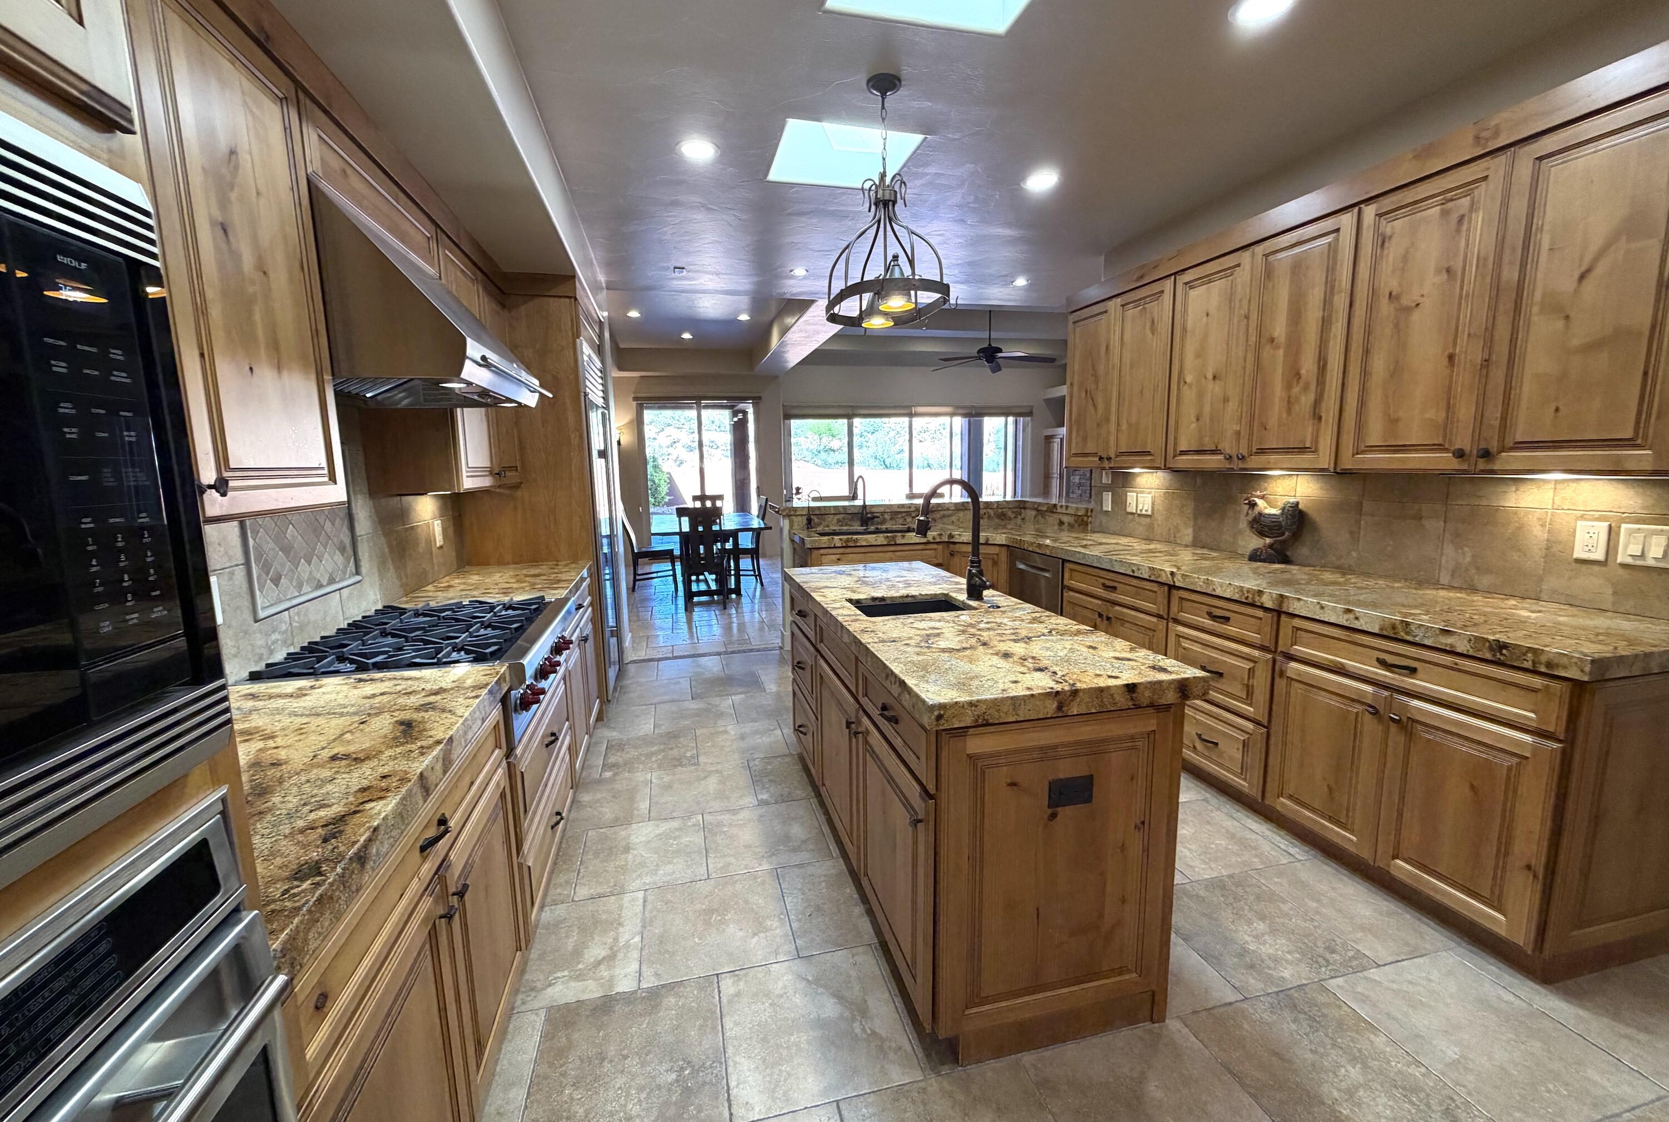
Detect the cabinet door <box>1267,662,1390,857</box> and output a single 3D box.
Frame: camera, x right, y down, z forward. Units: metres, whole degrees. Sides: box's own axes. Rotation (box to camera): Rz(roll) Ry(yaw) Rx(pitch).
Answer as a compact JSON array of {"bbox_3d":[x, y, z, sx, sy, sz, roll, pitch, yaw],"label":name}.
[{"bbox_3d":[1.719,0.675,2.364,0.020,0.581,0.413,-3,9,-13],"label":"cabinet door"}]

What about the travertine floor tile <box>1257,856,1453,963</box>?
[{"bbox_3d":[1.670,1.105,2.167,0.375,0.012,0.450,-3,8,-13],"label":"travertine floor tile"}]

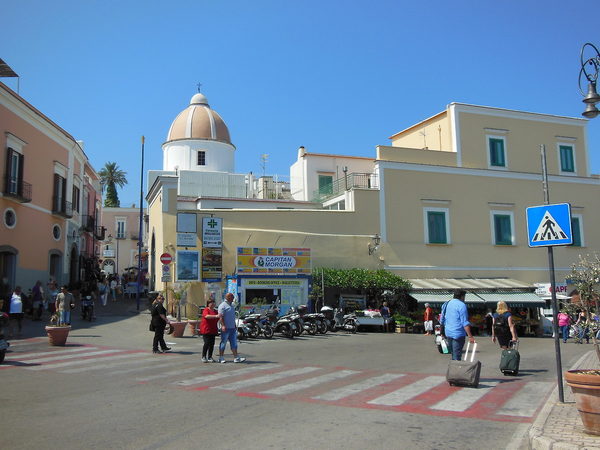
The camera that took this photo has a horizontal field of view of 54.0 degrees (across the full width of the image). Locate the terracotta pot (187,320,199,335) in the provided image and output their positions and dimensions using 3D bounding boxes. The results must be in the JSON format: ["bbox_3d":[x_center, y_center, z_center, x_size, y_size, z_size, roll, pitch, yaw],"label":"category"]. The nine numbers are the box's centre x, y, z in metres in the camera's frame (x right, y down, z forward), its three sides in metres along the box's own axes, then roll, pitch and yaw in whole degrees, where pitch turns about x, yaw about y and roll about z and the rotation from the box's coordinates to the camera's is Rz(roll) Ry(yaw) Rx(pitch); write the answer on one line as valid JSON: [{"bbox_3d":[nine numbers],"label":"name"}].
[{"bbox_3d":[-4.297,4.235,24.300,0.670,0.610,0.670,-1,-8,0],"label":"terracotta pot"}]

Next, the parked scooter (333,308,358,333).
[{"bbox_3d":[2.247,4.716,29.100,0.700,1.150,1.800,6,-10,-43],"label":"parked scooter"}]

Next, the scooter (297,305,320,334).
[{"bbox_3d":[0.349,4.424,27.384,0.700,1.262,1.850,4,-9,-35],"label":"scooter"}]

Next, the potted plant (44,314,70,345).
[{"bbox_3d":[-7.748,3.336,18.868,0.840,1.026,0.840,-1,-8,0],"label":"potted plant"}]

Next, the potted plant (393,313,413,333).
[{"bbox_3d":[5.340,5.105,30.700,0.950,1.030,0.900,2,-8,-18],"label":"potted plant"}]

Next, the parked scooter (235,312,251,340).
[{"bbox_3d":[-2.723,4.199,24.883,0.700,1.250,1.850,4,-9,-35],"label":"parked scooter"}]

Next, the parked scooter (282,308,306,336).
[{"bbox_3d":[-0.240,4.265,25.700,0.720,1.170,1.850,3,-9,-29],"label":"parked scooter"}]

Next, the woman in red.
[{"bbox_3d":[-2.243,2.613,14.604,0.450,1.570,0.550,-8,-10,41],"label":"woman in red"}]

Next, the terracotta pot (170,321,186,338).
[{"bbox_3d":[-5.081,4.377,24.744,0.760,0.658,0.760,-1,-8,0],"label":"terracotta pot"}]

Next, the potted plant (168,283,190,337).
[{"bbox_3d":[-5.103,3.571,24.852,1.000,2.284,1.000,-1,-8,0],"label":"potted plant"}]

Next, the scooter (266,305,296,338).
[{"bbox_3d":[-0.797,4.281,26.089,0.700,1.333,1.850,4,-9,-35],"label":"scooter"}]

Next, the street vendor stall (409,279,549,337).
[{"bbox_3d":[9.729,4.522,32.300,7.500,3.050,2.500,2,-8,-18],"label":"street vendor stall"}]

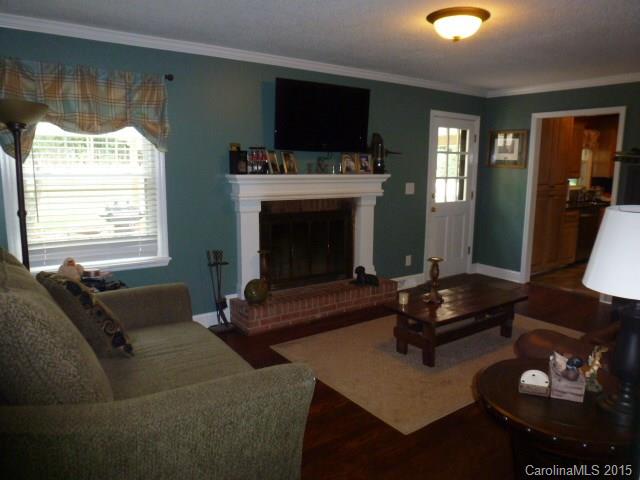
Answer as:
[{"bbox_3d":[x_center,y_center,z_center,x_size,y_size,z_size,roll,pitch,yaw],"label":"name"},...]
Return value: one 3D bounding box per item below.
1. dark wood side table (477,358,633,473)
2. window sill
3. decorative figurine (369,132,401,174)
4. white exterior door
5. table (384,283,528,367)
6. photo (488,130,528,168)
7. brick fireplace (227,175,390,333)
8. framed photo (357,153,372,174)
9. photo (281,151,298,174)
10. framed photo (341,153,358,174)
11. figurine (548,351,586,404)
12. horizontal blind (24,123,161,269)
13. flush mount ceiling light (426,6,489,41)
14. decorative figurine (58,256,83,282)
[{"bbox_3d":[0.916,0.869,1.757,0.650,0.580,0.650,1,10,0],"label":"dark wood side table"},{"bbox_3d":[-1.710,0.218,3.407,1.120,0.070,0.120,-6,12,-34],"label":"window sill"},{"bbox_3d":[0.662,-0.900,4.652,0.370,0.420,0.140,-3,10,-22],"label":"decorative figurine"},{"bbox_3d":[1.676,-0.523,5.605,0.940,2.100,0.080,-6,12,-34],"label":"white exterior door"},{"bbox_3d":[1.134,0.689,3.682,1.150,0.380,0.560,-6,12,-34],"label":"table"},{"bbox_3d":[2.375,-1.145,5.606,0.030,0.465,0.525,-6,12,-34],"label":"photo"},{"bbox_3d":[0.002,0.057,4.274,1.730,1.360,0.420,-6,12,-34],"label":"brick fireplace"},{"bbox_3d":[0.462,-0.785,4.555,0.175,0.215,0.035,-3,0,-22],"label":"framed photo"},{"bbox_3d":[-0.280,-0.707,4.072,0.150,0.210,0.035,-8,1,-42],"label":"photo"},{"bbox_3d":[0.294,-0.765,4.440,0.170,0.210,0.035,-2,2,-17],"label":"framed photo"},{"bbox_3d":[0.966,0.536,1.726,0.108,0.145,0.085,4,11,21],"label":"figurine"},{"bbox_3d":[-1.697,-0.395,3.279,0.970,1.170,0.060,-6,12,-34],"label":"horizontal blind"},{"bbox_3d":[0.872,-1.343,2.807,0.390,0.155,0.390,0,10,0],"label":"flush mount ceiling light"},{"bbox_3d":[-1.692,0.218,3.050,0.140,0.190,0.125,-9,13,-42],"label":"decorative figurine"}]

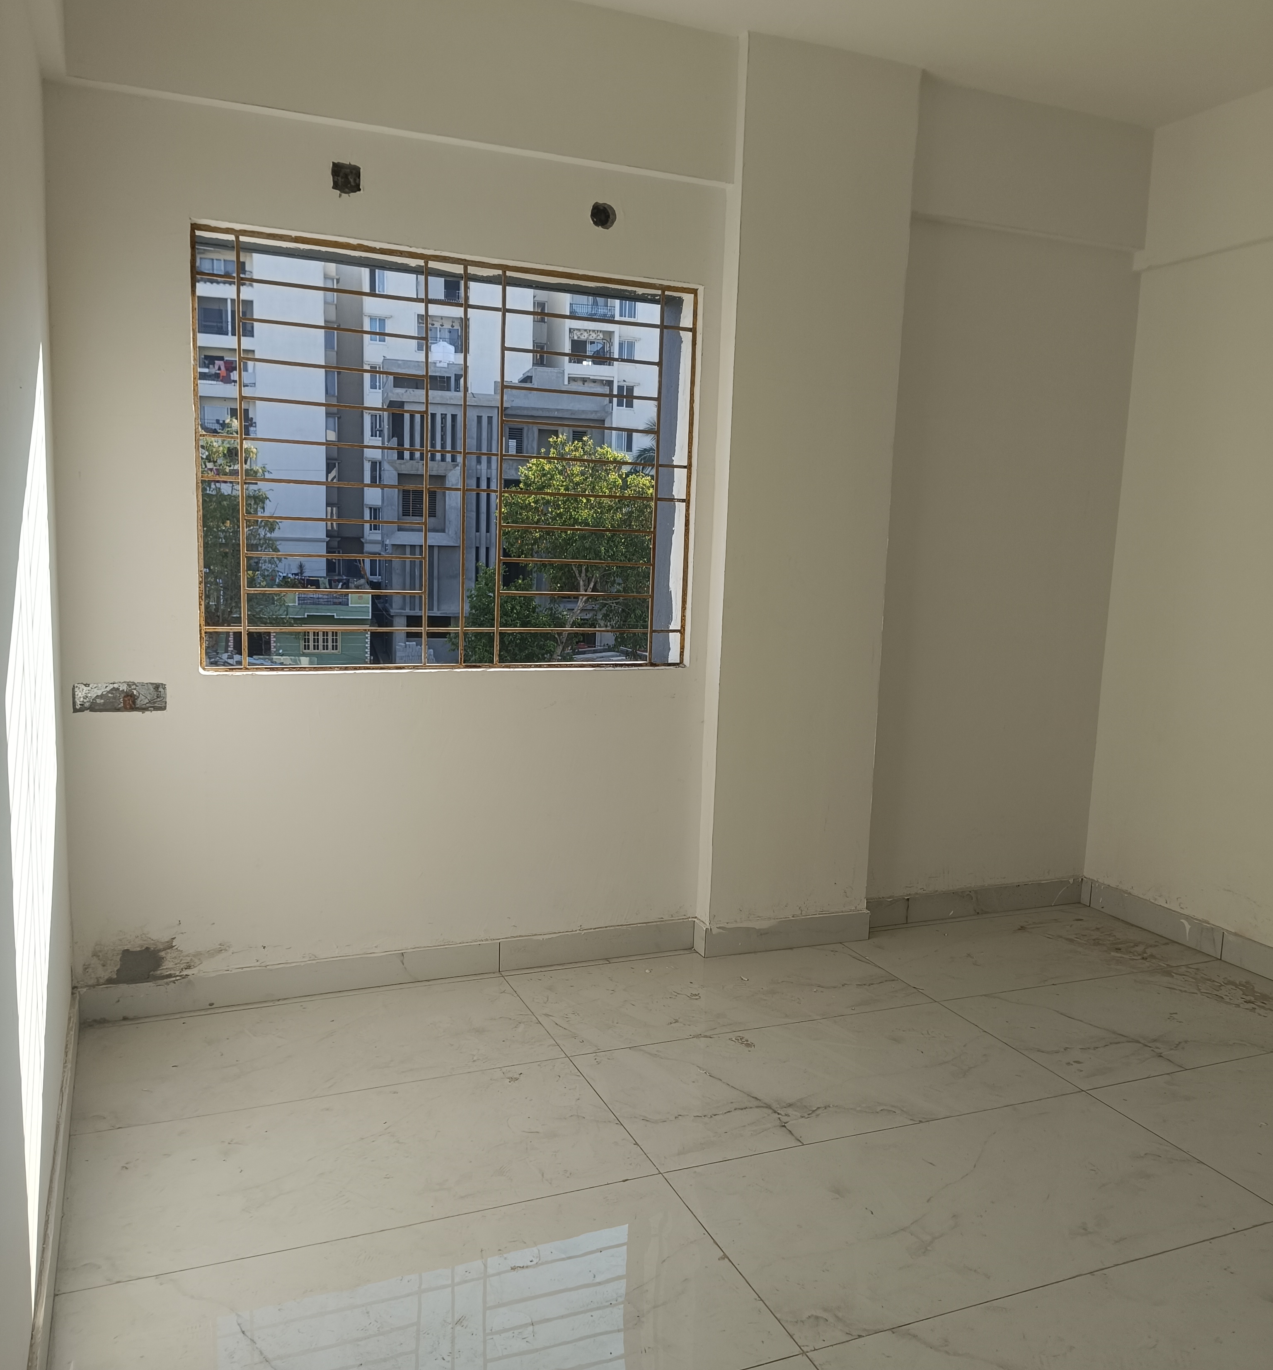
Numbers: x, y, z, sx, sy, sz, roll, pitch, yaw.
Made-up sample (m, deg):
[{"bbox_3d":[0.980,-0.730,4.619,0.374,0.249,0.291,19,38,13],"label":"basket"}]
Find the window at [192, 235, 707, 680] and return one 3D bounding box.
[{"bbox_3d":[-0.510,-0.641,3.486,1.496,1.192,0.028,-1,8,-23],"label":"window"}]

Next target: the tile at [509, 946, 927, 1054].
[{"bbox_3d":[0.258,0.950,3.642,1.200,0.014,0.603,-1,8,-23],"label":"tile"}]

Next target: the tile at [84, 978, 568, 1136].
[{"bbox_3d":[-0.847,0.974,3.174,1.200,0.014,0.605,-1,8,-23],"label":"tile"}]

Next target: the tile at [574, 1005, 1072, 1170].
[{"bbox_3d":[0.492,1.030,3.094,1.200,0.014,0.600,-1,8,-23],"label":"tile"}]

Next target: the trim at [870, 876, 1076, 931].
[{"bbox_3d":[1.276,0.820,4.436,1.070,0.107,0.015,-1,8,-23],"label":"trim"}]

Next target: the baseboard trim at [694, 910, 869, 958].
[{"bbox_3d":[0.511,0.846,4.061,0.643,0.100,0.084,-1,8,-23],"label":"baseboard trim"}]

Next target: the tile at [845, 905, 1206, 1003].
[{"bbox_3d":[1.357,0.926,4.111,1.190,0.014,0.605,-1,8,-23],"label":"tile"}]

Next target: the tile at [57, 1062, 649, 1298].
[{"bbox_3d":[-0.612,1.054,2.625,1.200,0.014,0.600,-1,8,-23],"label":"tile"}]

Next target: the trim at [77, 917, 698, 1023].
[{"bbox_3d":[-0.670,0.864,3.617,1.883,0.101,0.015,-1,8,-23],"label":"trim"}]

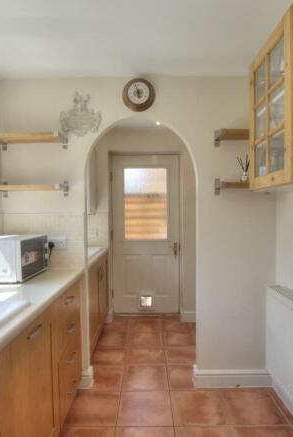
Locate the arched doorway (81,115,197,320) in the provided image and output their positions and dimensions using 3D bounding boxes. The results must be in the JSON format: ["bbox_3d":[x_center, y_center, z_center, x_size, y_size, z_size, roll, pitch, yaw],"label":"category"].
[{"bbox_3d":[-0.044,0.259,2.095,0.837,2.023,0.131,0,1,0],"label":"arched doorway"}]

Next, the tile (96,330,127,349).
[{"bbox_3d":[-0.355,1.238,2.787,0.340,0.010,0.332,0,1,0],"label":"tile"}]

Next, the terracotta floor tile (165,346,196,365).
[{"bbox_3d":[0.348,1.238,2.458,0.340,0.010,0.332,0,1,0],"label":"terracotta floor tile"}]

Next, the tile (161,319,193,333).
[{"bbox_3d":[0.350,1.255,3.215,0.345,0.010,0.338,0,1,0],"label":"tile"}]

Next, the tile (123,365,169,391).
[{"bbox_3d":[-0.006,1.248,2.135,0.340,0.010,0.332,0,1,0],"label":"tile"}]

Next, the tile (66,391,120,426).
[{"bbox_3d":[-0.359,1.257,1.811,0.340,0.010,0.332,0,1,0],"label":"tile"}]

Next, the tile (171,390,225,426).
[{"bbox_3d":[0.346,1.251,1.808,0.340,0.010,0.332,0,1,0],"label":"tile"}]

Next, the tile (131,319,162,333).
[{"bbox_3d":[-0.002,1.255,3.215,0.345,0.010,0.338,0,1,0],"label":"tile"}]

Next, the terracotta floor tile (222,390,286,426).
[{"bbox_3d":[0.708,1.280,1.848,0.345,0.010,0.338,0,1,0],"label":"terracotta floor tile"}]

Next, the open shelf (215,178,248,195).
[{"bbox_3d":[0.695,-0.225,1.886,0.405,0.121,0.180,0,1,0],"label":"open shelf"}]

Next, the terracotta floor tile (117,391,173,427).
[{"bbox_3d":[-0.007,1.280,1.848,0.345,0.010,0.338,0,1,0],"label":"terracotta floor tile"}]

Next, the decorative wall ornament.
[{"bbox_3d":[-0.480,-0.767,1.995,0.308,0.321,0.030,0,1,0],"label":"decorative wall ornament"}]

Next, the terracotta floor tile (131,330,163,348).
[{"bbox_3d":[-0.003,1.261,2.863,0.345,0.010,0.338,0,1,0],"label":"terracotta floor tile"}]

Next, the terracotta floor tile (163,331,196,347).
[{"bbox_3d":[0.350,1.261,2.863,0.345,0.010,0.338,0,1,0],"label":"terracotta floor tile"}]

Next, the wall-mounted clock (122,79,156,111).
[{"bbox_3d":[-0.055,-0.873,1.941,0.236,0.236,0.050,0,1,0],"label":"wall-mounted clock"}]

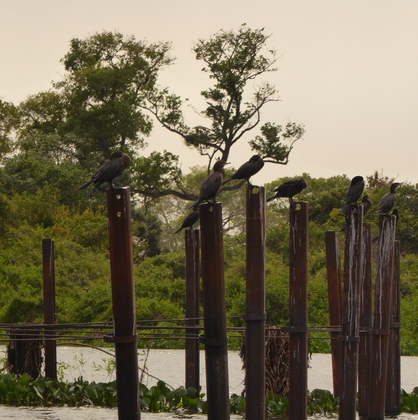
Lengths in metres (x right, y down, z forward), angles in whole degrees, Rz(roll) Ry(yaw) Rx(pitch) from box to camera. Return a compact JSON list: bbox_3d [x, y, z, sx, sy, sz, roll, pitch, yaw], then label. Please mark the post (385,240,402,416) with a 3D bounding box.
[{"bbox_3d":[2.310,1.473,50.500,0.170,2.205,0.170,0,-1,18],"label":"post"}]

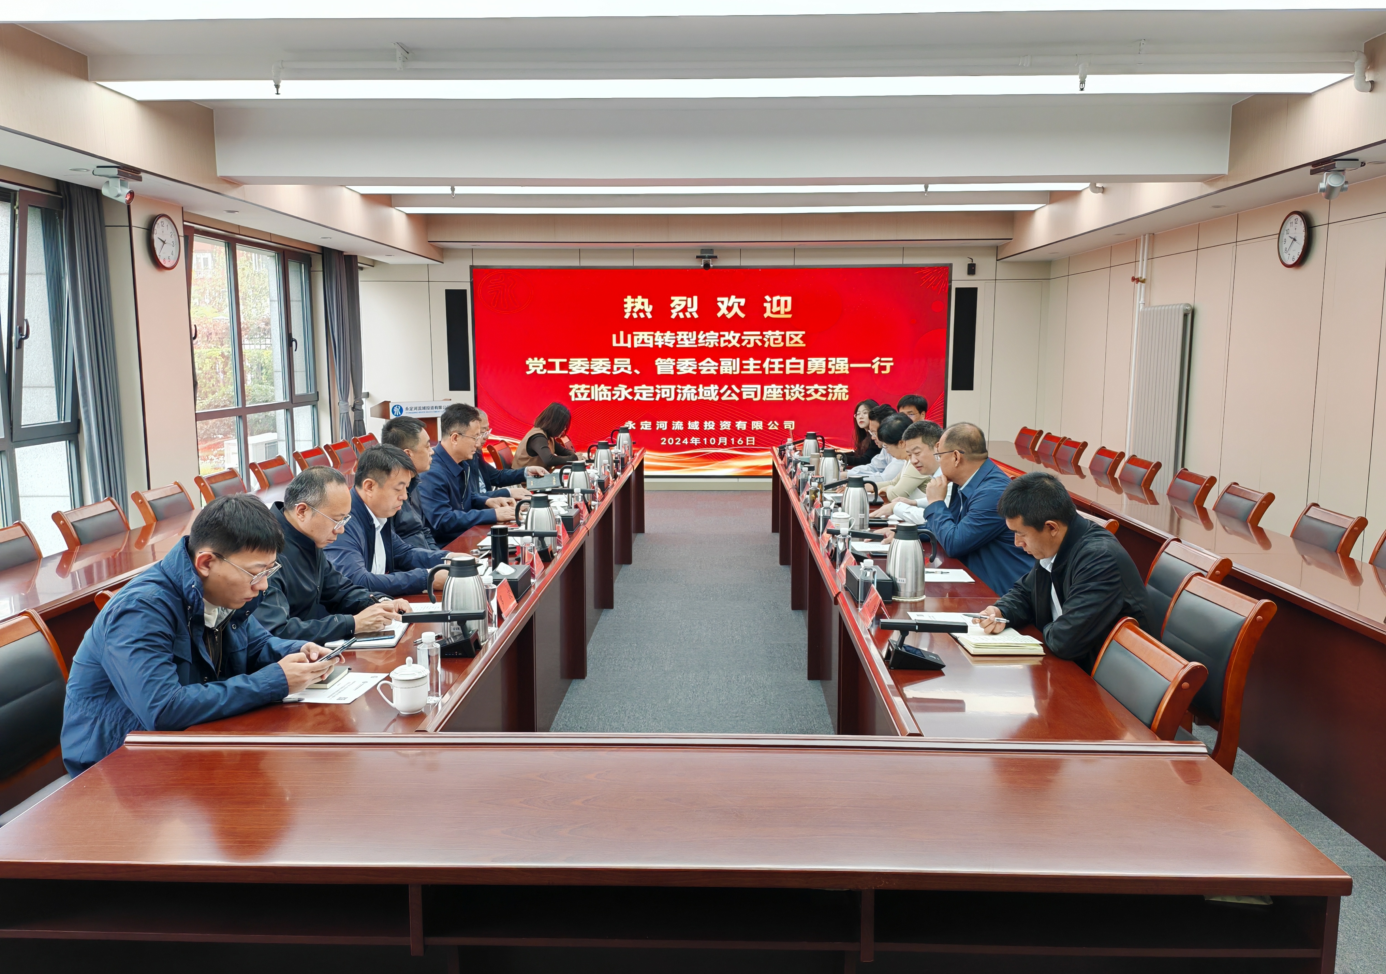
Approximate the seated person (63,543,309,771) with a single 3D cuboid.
[{"bbox_3d":[-1.254,0.645,2.826,0.750,1.280,0.530,0,8,2],"label":"seated person"}]

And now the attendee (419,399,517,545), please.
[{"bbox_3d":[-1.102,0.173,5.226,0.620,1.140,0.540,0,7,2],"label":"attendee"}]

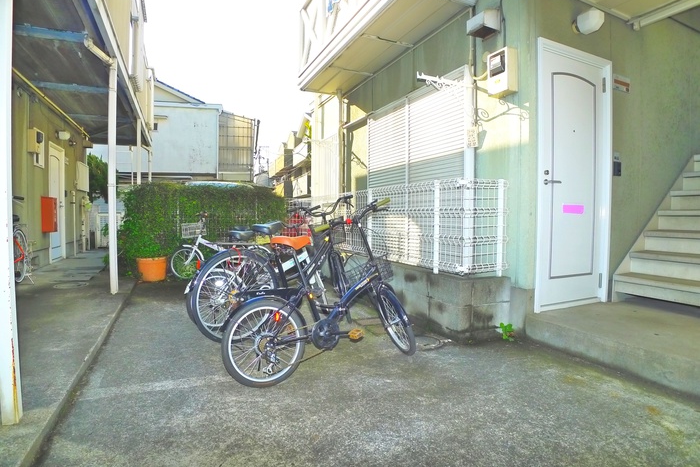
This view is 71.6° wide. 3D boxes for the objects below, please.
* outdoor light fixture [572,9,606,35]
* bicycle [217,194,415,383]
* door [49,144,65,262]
[{"bbox_3d":[1.866,-1.651,3.789,0.165,0.155,0.180,-1,2,-29],"label":"outdoor light fixture"},{"bbox_3d":[-0.118,0.310,3.022,1.465,1.030,0.540,-1,3,-33],"label":"bicycle"},{"bbox_3d":[-5.232,-0.530,8.704,0.100,2.070,0.980,-1,2,-19],"label":"door"}]

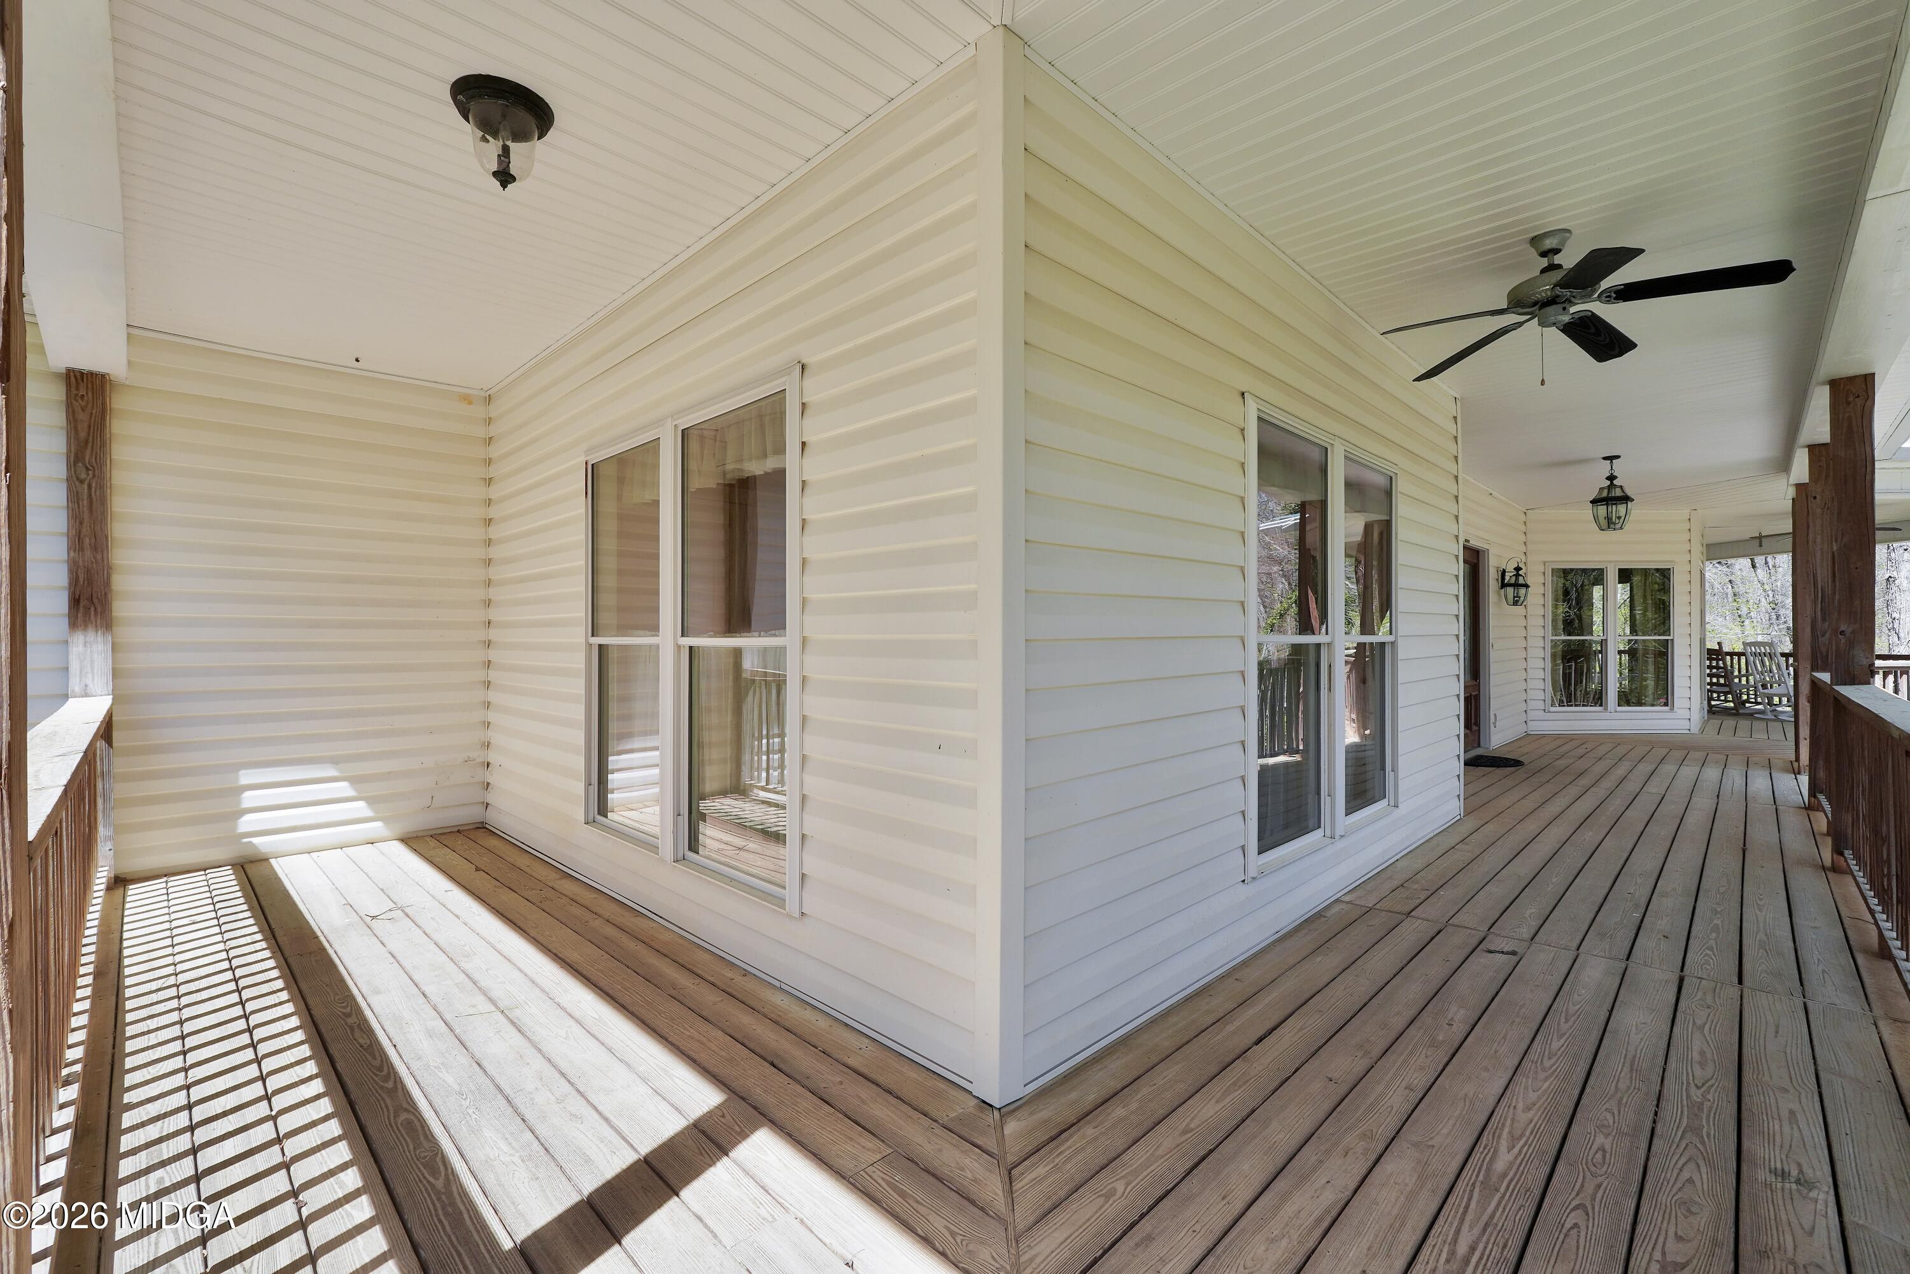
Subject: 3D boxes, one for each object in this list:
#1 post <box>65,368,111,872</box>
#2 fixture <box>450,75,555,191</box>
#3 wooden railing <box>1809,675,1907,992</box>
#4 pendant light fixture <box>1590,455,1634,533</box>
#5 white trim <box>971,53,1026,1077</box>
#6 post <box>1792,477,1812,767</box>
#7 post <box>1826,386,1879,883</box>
[{"bbox_3d":[-4.136,-0.036,3.811,0.140,2.474,0.140,0,0,45],"label":"post"},{"bbox_3d":[-1.312,-1.426,2.319,0.260,0.255,0.260,0,0,45],"label":"fixture"},{"bbox_3d":[4.193,0.713,3.656,0.155,0.935,5.100,0,0,45],"label":"wooden railing"},{"bbox_3d":[5.645,-1.224,6.842,0.286,0.633,0.286,0,0,45],"label":"pendant light fixture"},{"bbox_3d":[0.113,-0.183,2.081,0.088,2.749,0.088,0,0,45],"label":"white trim"},{"bbox_3d":[7.516,-0.059,7.010,0.140,2.529,0.140,0,0,45],"label":"post"},{"bbox_3d":[4.590,-0.061,4.068,0.143,2.514,0.140,0,0,45],"label":"post"}]

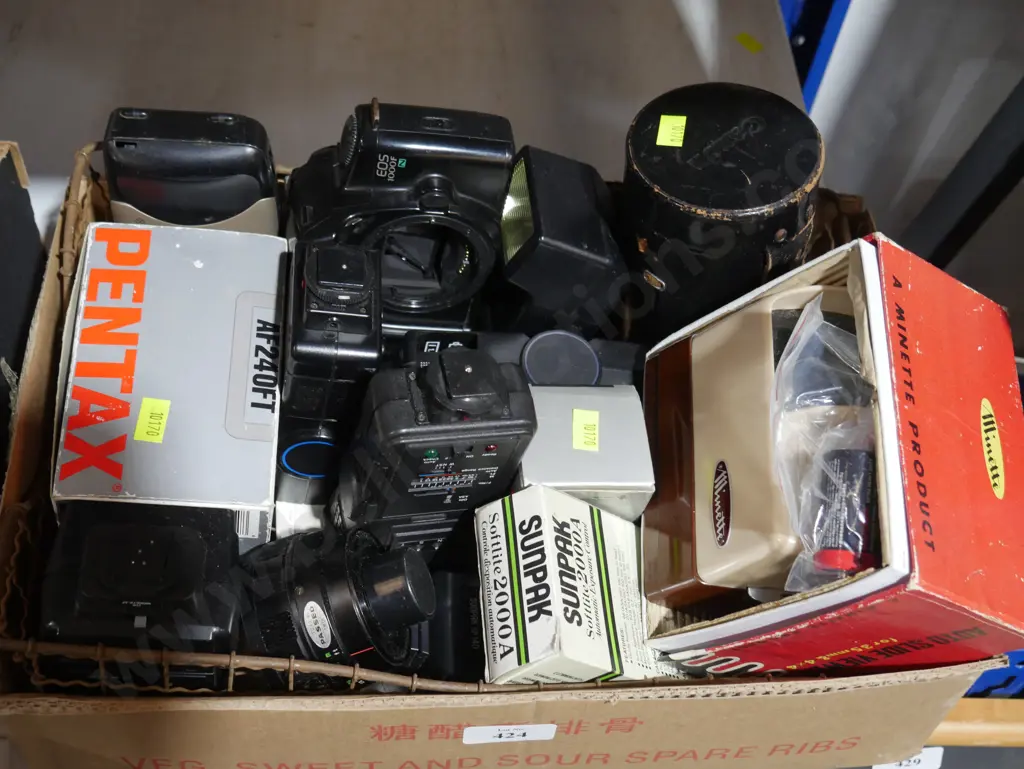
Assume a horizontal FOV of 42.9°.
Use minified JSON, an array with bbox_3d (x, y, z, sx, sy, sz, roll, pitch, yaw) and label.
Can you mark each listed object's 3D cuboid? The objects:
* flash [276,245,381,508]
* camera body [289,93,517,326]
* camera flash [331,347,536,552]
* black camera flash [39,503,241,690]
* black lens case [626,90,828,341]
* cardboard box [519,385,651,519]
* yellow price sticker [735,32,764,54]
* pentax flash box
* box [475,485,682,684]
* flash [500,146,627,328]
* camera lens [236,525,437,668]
[{"bbox_3d":[-0.083,-0.009,0.580,0.042,0.116,0.058,5,53,-13],"label":"flash"},{"bbox_3d":[-0.062,-0.072,0.654,0.100,0.148,0.067,4,48,-11],"label":"camera body"},{"bbox_3d":[-0.037,0.018,0.559,0.070,0.110,0.055,-3,59,-16],"label":"camera flash"},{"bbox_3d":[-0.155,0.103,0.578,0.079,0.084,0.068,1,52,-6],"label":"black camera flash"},{"bbox_3d":[0.102,-0.070,0.684,0.096,0.145,0.096,0,53,0],"label":"black lens case"},{"bbox_3d":[0.034,0.050,0.639,0.059,0.090,0.060,-2,53,-2],"label":"cardboard box"},{"bbox_3d":[0.175,-0.252,0.960,0.012,0.001,0.022,-29,58,-20],"label":"yellow price sticker"},{"bbox_3d":[-0.158,0.007,0.620,0.092,0.075,0.142,3,60,-11],"label":"pentax flash box"},{"bbox_3d":[0.036,0.104,0.612,0.040,0.106,0.081,-27,54,32],"label":"box"},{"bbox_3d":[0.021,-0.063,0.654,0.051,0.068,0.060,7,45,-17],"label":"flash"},{"bbox_3d":[-0.068,0.089,0.522,0.072,0.061,0.061,-25,53,15],"label":"camera lens"}]

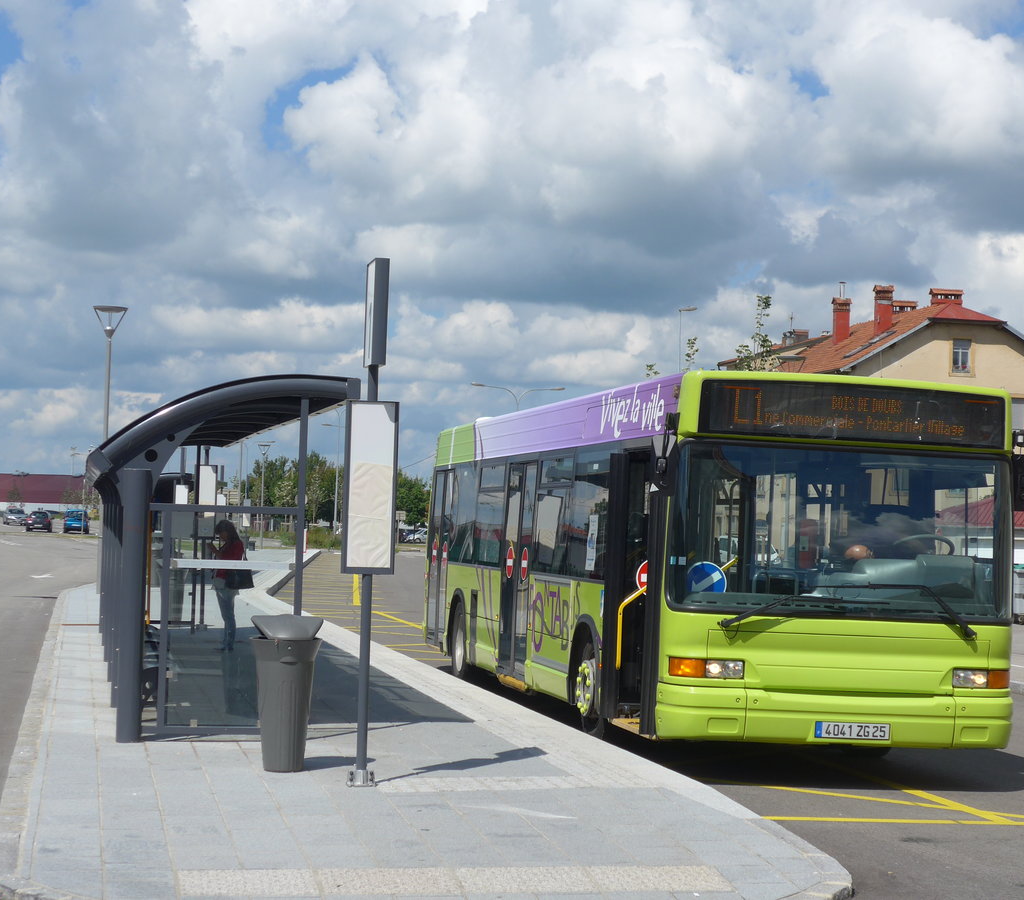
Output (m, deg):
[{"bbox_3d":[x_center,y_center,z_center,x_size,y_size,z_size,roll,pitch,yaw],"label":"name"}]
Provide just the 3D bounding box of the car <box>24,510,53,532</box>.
[{"bbox_3d":[-32.038,4.877,154.975,1.700,1.450,3.950,2,-2,-11],"label":"car"}]

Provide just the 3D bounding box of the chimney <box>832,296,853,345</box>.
[{"bbox_3d":[17.522,-6.866,121.300,0.950,2.494,0.650,2,-2,-11],"label":"chimney"}]

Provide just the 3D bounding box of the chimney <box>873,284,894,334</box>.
[{"bbox_3d":[18.754,-7.093,115.500,0.950,2.474,0.650,2,-2,-11],"label":"chimney"}]

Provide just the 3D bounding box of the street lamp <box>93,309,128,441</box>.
[{"bbox_3d":[-7.554,-0.019,42.490,0.620,5.348,0.620,2,-2,-11],"label":"street lamp"}]

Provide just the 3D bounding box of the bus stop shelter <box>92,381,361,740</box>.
[{"bbox_3d":[-3.159,0.880,21.426,1.779,2.453,13.000,2,-2,-11],"label":"bus stop shelter"}]

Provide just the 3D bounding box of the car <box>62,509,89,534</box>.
[{"bbox_3d":[-27.593,4.538,144.800,1.620,1.520,3.600,2,-2,-11],"label":"car"}]

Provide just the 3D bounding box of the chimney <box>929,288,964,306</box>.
[{"bbox_3d":[21.554,-7.530,113.500,1.620,0.964,0.650,2,-2,-11],"label":"chimney"}]

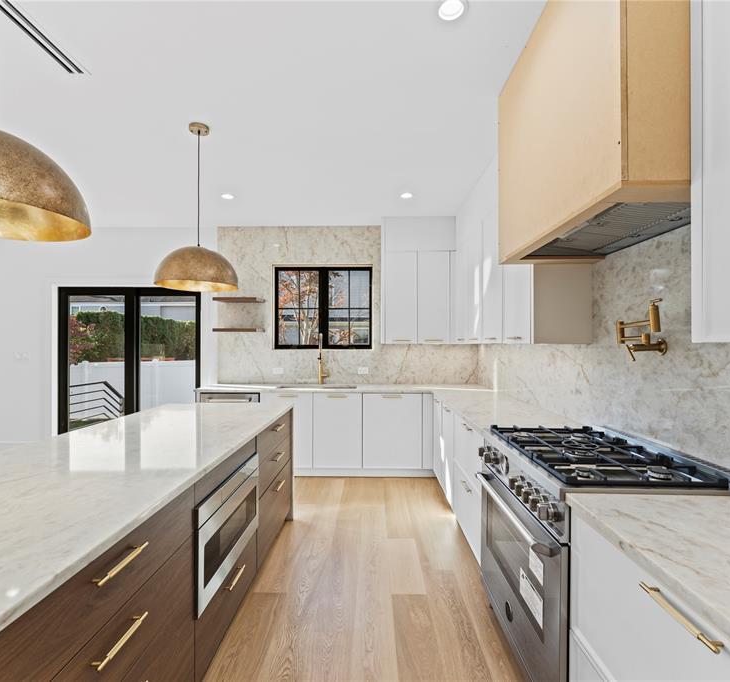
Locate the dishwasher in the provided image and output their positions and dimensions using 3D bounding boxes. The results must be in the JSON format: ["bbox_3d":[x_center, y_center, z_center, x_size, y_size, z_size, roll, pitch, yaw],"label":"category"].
[{"bbox_3d":[-1.364,0.966,4.309,0.613,0.875,0.600,0,0,1],"label":"dishwasher"}]

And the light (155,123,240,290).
[{"bbox_3d":[-1.051,-0.846,2.520,0.486,1.008,0.486,0,0,1],"label":"light"}]

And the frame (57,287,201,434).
[{"bbox_3d":[-2.806,0.377,4.822,1.752,2.035,0.120,0,0,1],"label":"frame"}]

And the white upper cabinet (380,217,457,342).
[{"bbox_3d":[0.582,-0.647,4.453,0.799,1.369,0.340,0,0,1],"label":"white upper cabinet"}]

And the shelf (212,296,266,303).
[{"bbox_3d":[-1.423,-0.457,4.507,0.480,0.038,0.300,0,0,1],"label":"shelf"}]

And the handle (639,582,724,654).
[{"bbox_3d":[0.608,0.527,0.774,0.029,0.014,0.201,0,0,1],"label":"handle"}]

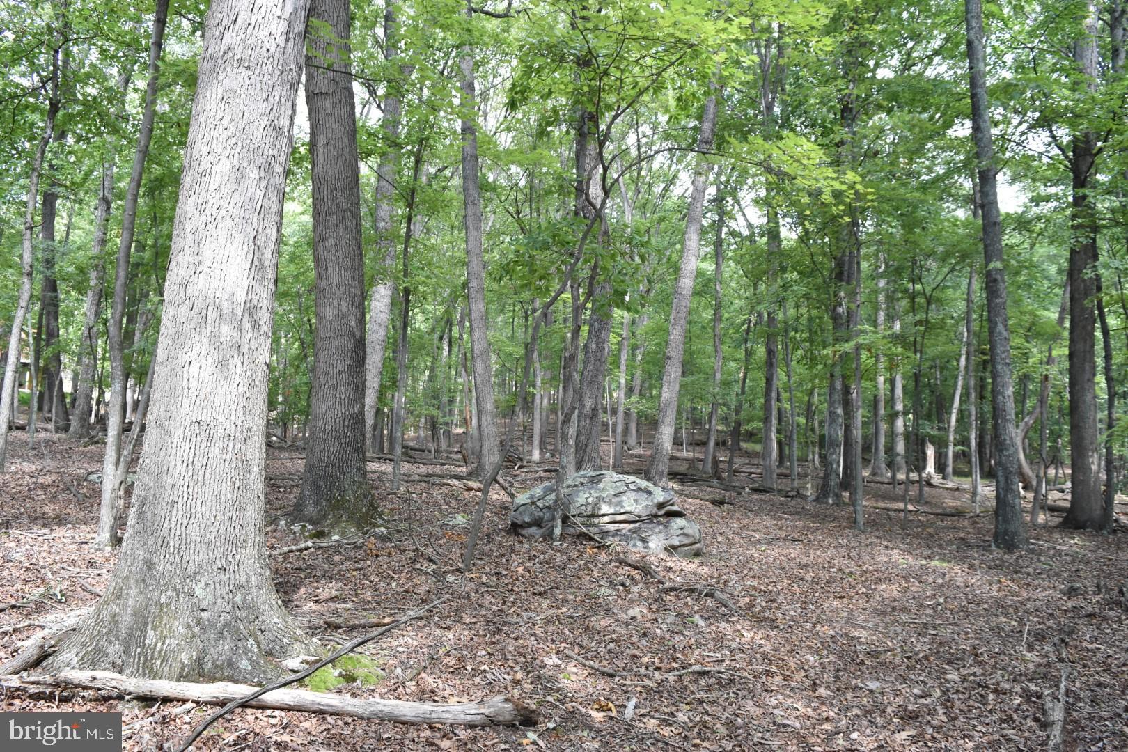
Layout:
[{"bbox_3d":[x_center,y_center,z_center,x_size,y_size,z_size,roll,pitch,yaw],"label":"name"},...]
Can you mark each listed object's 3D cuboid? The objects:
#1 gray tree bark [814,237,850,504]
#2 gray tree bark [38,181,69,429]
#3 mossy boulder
[{"bbox_3d":[5.686,-0.143,17.748,0.456,5.574,0.456,3,-3,18],"label":"gray tree bark"},{"bbox_3d":[-16.545,-2.178,27.500,0.680,8.025,0.680,1,-4,-6],"label":"gray tree bark"},{"bbox_3d":[0.492,1.523,9.550,2.050,0.950,1.300,0,-4,15],"label":"mossy boulder"}]

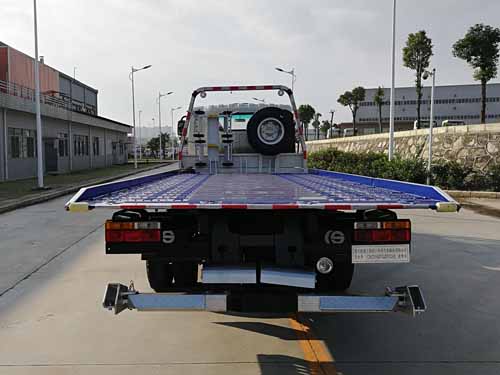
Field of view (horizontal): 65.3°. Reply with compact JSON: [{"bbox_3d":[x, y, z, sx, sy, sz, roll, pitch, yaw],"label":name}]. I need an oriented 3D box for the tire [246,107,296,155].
[{"bbox_3d":[0.357,-0.954,6.600,0.800,0.800,0.220,0,5,-3],"label":"tire"}]

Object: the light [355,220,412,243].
[{"bbox_3d":[0.975,0.323,2.860,0.405,0.160,0.100,0,5,-3],"label":"light"}]

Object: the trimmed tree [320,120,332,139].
[{"bbox_3d":[11.377,-8.551,58.000,1.750,3.000,1.750,0,5,0],"label":"trimmed tree"}]

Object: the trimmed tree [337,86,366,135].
[{"bbox_3d":[8.979,-6.723,34.500,2.500,4.400,2.400,0,5,0],"label":"trimmed tree"}]

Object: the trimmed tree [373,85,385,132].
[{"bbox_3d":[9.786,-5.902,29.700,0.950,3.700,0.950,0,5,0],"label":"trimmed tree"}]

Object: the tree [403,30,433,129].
[{"bbox_3d":[10.522,-6.659,24.500,1.900,6.400,1.900,0,5,0],"label":"tree"}]

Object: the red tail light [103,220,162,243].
[{"bbox_3d":[-0.841,0.316,2.800,0.395,0.158,0.100,0,5,-3],"label":"red tail light"}]

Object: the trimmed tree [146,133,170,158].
[{"bbox_3d":[-17.596,-7.981,75.000,4.500,5.200,4.400,0,5,0],"label":"trimmed tree"}]

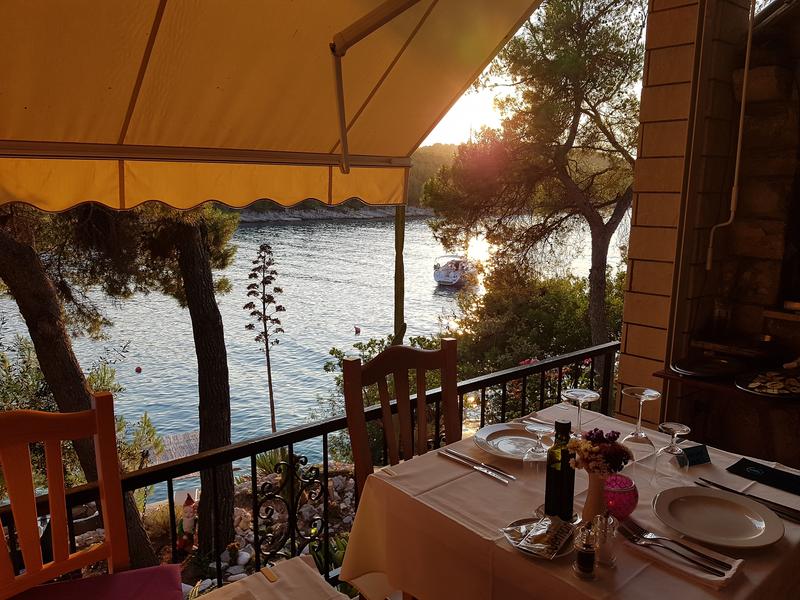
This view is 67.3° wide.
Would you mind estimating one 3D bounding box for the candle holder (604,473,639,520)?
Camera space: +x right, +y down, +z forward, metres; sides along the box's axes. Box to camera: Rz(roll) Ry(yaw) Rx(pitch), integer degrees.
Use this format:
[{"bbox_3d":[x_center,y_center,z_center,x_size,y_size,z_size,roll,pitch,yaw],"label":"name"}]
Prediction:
[{"bbox_3d":[0.451,0.410,1.233,0.083,0.080,0.083,0,10,0],"label":"candle holder"}]

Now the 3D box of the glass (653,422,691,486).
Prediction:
[{"bbox_3d":[0.629,0.359,1.388,0.080,0.128,0.080,0,10,0],"label":"glass"}]

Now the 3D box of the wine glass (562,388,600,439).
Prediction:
[{"bbox_3d":[0.407,0.318,1.374,0.090,0.212,0.090,0,10,0],"label":"wine glass"}]

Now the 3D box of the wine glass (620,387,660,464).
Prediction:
[{"bbox_3d":[0.546,0.318,1.380,0.090,0.212,0.090,0,10,0],"label":"wine glass"}]

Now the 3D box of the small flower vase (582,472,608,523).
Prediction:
[{"bbox_3d":[0.401,0.398,1.226,0.052,0.106,0.052,0,10,0],"label":"small flower vase"}]

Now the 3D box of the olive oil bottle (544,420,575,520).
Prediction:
[{"bbox_3d":[0.328,0.346,1.220,0.051,0.210,0.051,-6,12,-29],"label":"olive oil bottle"}]

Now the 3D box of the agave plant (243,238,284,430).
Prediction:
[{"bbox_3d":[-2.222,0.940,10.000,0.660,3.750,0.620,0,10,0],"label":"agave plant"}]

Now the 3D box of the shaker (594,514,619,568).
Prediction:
[{"bbox_3d":[0.373,0.433,1.083,0.045,0.088,0.045,0,10,0],"label":"shaker"}]

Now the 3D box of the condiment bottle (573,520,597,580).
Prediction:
[{"bbox_3d":[0.326,0.438,1.049,0.046,0.090,0.046,0,10,0],"label":"condiment bottle"}]

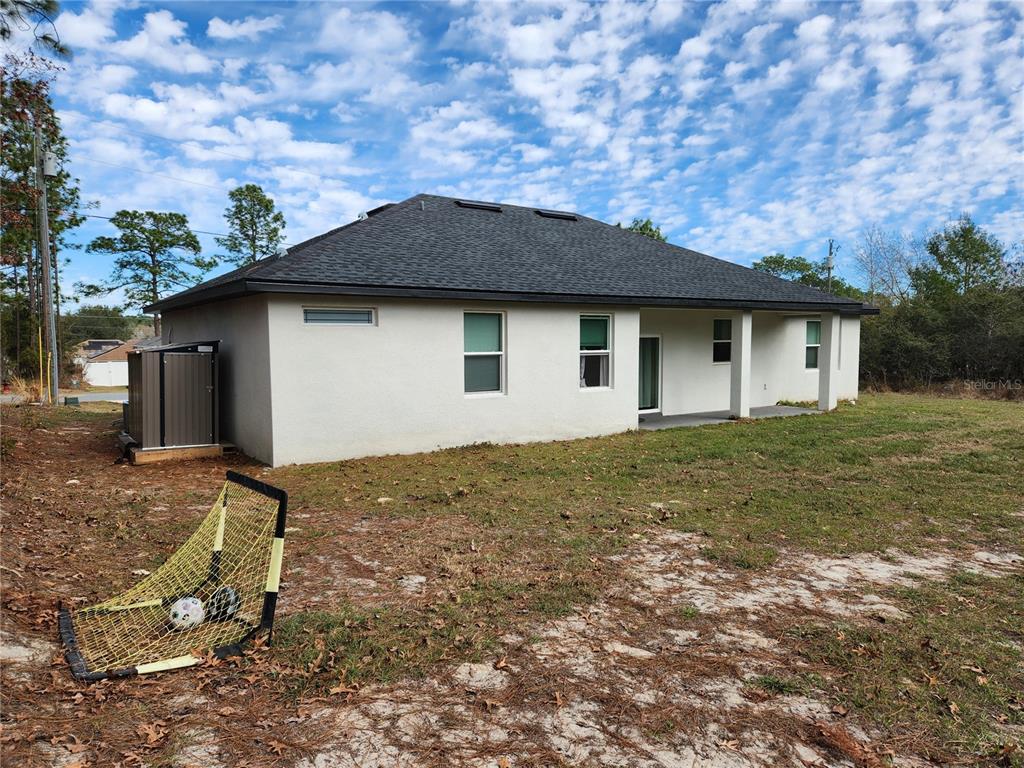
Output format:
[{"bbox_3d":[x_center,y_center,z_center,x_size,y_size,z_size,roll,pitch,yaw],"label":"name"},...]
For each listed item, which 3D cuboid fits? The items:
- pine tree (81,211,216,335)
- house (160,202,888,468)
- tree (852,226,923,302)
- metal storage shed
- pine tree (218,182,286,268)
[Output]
[{"bbox_3d":[-33.114,-8.076,61.758,12.000,15.090,11.400,0,5,0],"label":"pine tree"},{"bbox_3d":[-0.340,-2.396,22.340,19.420,5.650,16.820,-3,5,-33],"label":"house"},{"bbox_3d":[19.372,-4.270,34.877,4.000,7.490,3.800,0,5,0],"label":"tree"},{"bbox_3d":[-6.008,0.169,12.081,1.250,1.900,1.950,-3,5,-33],"label":"metal storage shed"},{"bbox_3d":[-24.490,-9.572,63.650,7.200,17.820,6.840,0,5,0],"label":"pine tree"}]

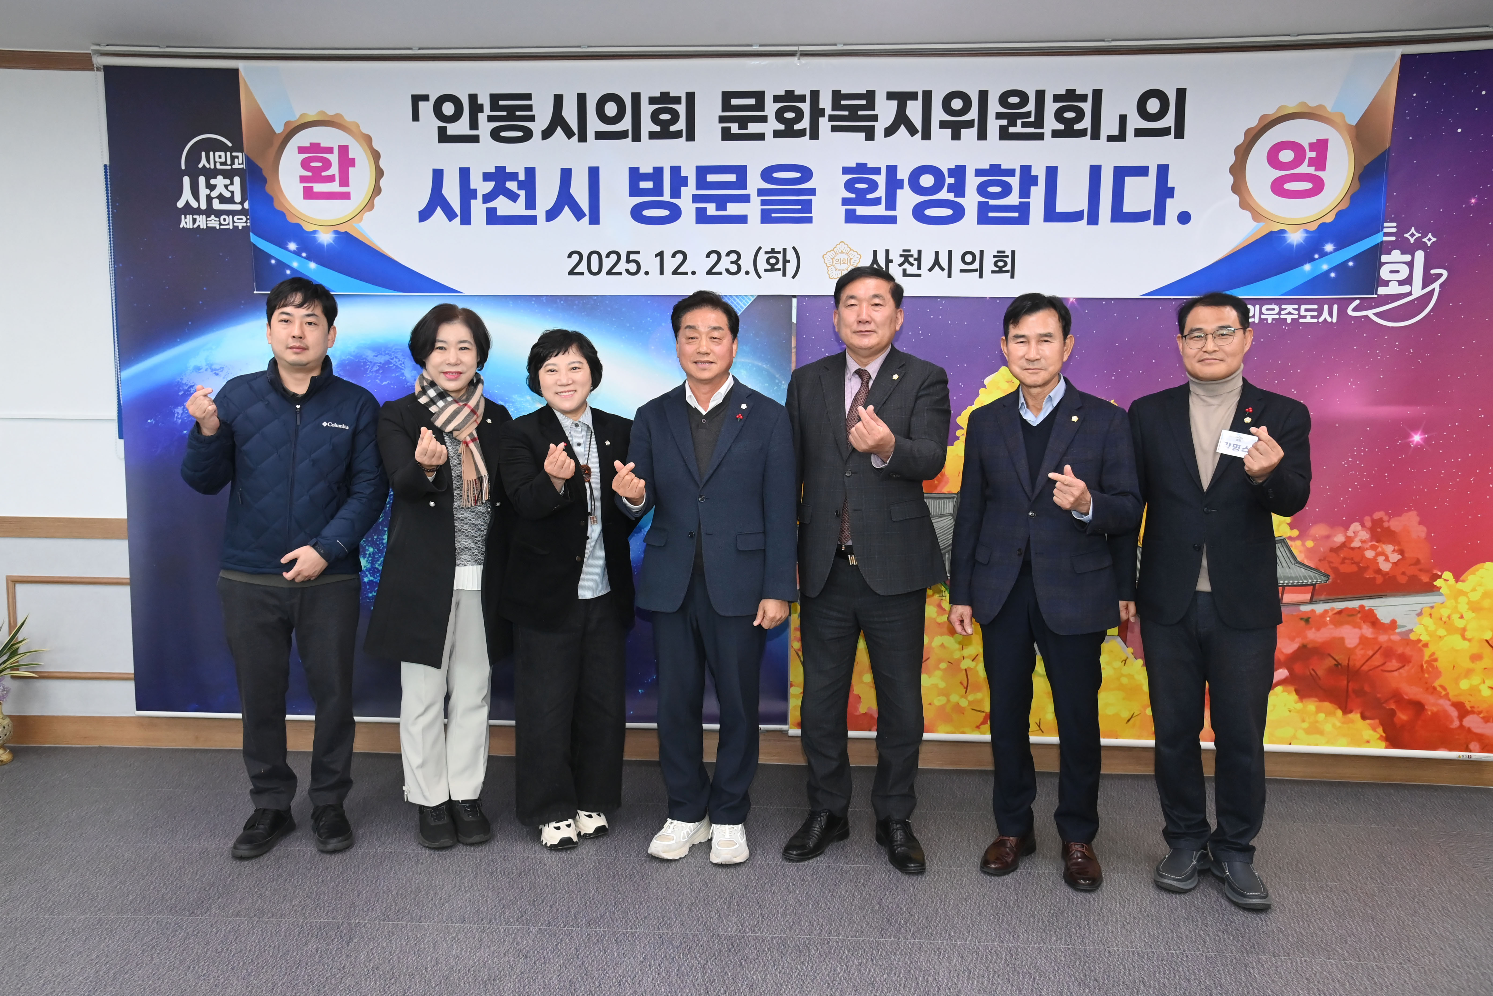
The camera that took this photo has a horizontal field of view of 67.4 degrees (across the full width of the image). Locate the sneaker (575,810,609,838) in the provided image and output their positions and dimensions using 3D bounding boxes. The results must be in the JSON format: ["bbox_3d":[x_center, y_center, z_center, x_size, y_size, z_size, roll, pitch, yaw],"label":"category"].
[{"bbox_3d":[-0.521,0.995,3.619,0.100,0.115,0.255,-2,6,-25],"label":"sneaker"}]

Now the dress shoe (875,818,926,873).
[{"bbox_3d":[0.465,1.027,3.397,0.105,0.110,0.290,-1,6,-12],"label":"dress shoe"}]

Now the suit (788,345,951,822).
[{"bbox_3d":[0.365,0.265,3.422,0.530,1.430,0.330,1,6,8],"label":"suit"}]

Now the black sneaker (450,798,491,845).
[{"bbox_3d":[-0.878,1.006,3.577,0.100,0.100,0.250,-2,6,-25],"label":"black sneaker"}]

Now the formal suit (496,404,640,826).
[{"bbox_3d":[-0.556,0.376,3.501,0.450,1.330,0.360,-1,6,-14],"label":"formal suit"}]

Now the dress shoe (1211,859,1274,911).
[{"bbox_3d":[1.399,1.052,3.196,0.112,0.115,0.285,0,6,-3],"label":"dress shoe"}]

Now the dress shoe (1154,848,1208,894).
[{"bbox_3d":[1.281,1.042,3.287,0.112,0.115,0.285,4,7,33],"label":"dress shoe"}]

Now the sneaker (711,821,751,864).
[{"bbox_3d":[-0.047,1.012,3.460,0.116,0.120,0.295,1,6,2],"label":"sneaker"}]

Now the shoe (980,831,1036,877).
[{"bbox_3d":[0.789,1.031,3.382,0.108,0.110,0.285,4,7,33],"label":"shoe"}]

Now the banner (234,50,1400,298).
[{"bbox_3d":[0.181,-1.135,3.979,4.000,0.805,0.020,1,5,3],"label":"banner"}]

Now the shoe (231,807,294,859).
[{"bbox_3d":[-1.481,1.002,3.464,0.112,0.115,0.285,1,6,10],"label":"shoe"}]

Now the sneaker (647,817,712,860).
[{"bbox_3d":[-0.203,1.014,3.472,0.110,0.115,0.285,5,7,40],"label":"sneaker"}]

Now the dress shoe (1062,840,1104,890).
[{"bbox_3d":[0.982,1.044,3.314,0.105,0.105,0.280,1,5,6],"label":"dress shoe"}]

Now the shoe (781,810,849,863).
[{"bbox_3d":[0.216,1.019,3.456,0.285,0.115,0.105,-5,8,-45],"label":"shoe"}]

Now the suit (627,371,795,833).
[{"bbox_3d":[-0.108,0.325,3.406,0.530,1.370,0.360,1,5,3],"label":"suit"}]

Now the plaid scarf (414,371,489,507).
[{"bbox_3d":[-0.909,-0.180,3.459,0.220,0.420,0.200,-1,6,-15],"label":"plaid scarf"}]

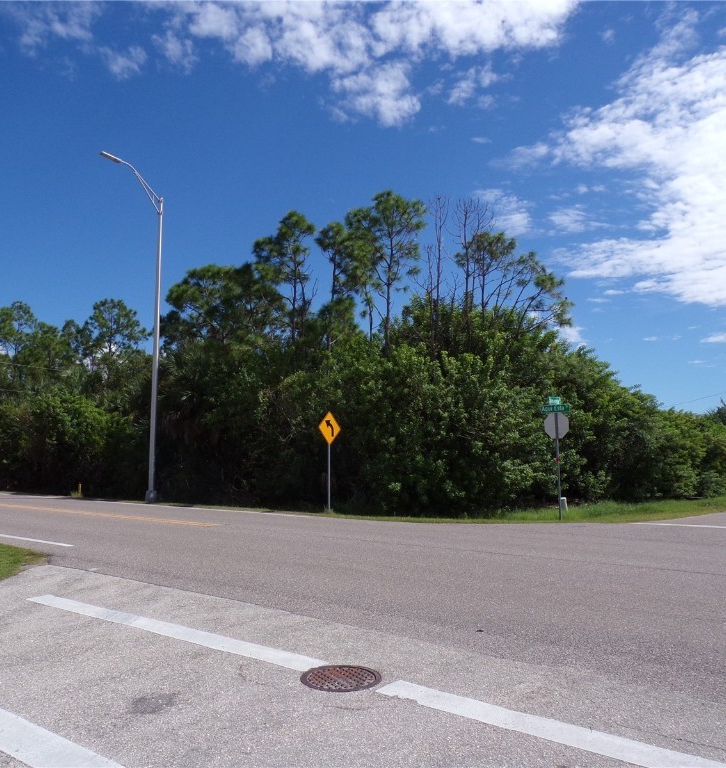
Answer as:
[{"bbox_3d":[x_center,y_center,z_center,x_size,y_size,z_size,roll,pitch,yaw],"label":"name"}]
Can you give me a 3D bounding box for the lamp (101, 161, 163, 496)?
[{"bbox_3d":[-9.163,-2.154,27.868,0.420,13.450,2.930,-5,-8,39],"label":"lamp"}]

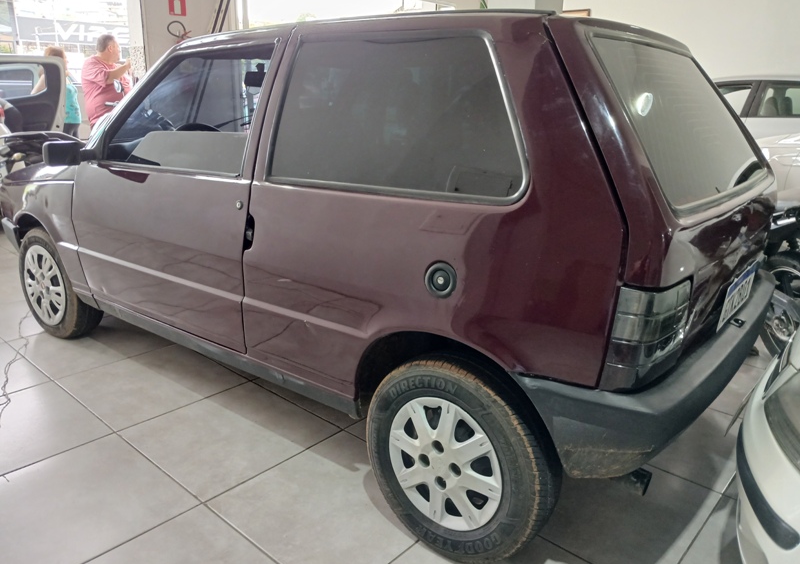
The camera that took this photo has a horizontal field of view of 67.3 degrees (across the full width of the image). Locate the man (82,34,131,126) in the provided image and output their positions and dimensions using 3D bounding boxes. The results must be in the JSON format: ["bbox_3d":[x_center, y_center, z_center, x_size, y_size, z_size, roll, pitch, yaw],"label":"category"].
[{"bbox_3d":[-2.860,-1.522,5.932,0.482,1.707,0.542,-12,22,-38],"label":"man"}]

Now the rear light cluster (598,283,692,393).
[{"bbox_3d":[0.527,0.116,1.288,0.122,0.244,0.149,14,21,35],"label":"rear light cluster"}]

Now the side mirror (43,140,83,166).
[{"bbox_3d":[-1.287,-0.486,2.300,0.078,0.094,0.141,14,21,35],"label":"side mirror"}]

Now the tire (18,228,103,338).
[{"bbox_3d":[-1.721,-0.002,3.055,0.564,0.564,0.169,14,21,35],"label":"tire"}]

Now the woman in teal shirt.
[{"bbox_3d":[-3.424,-1.544,6.131,0.422,1.596,0.482,-8,19,-29],"label":"woman in teal shirt"}]

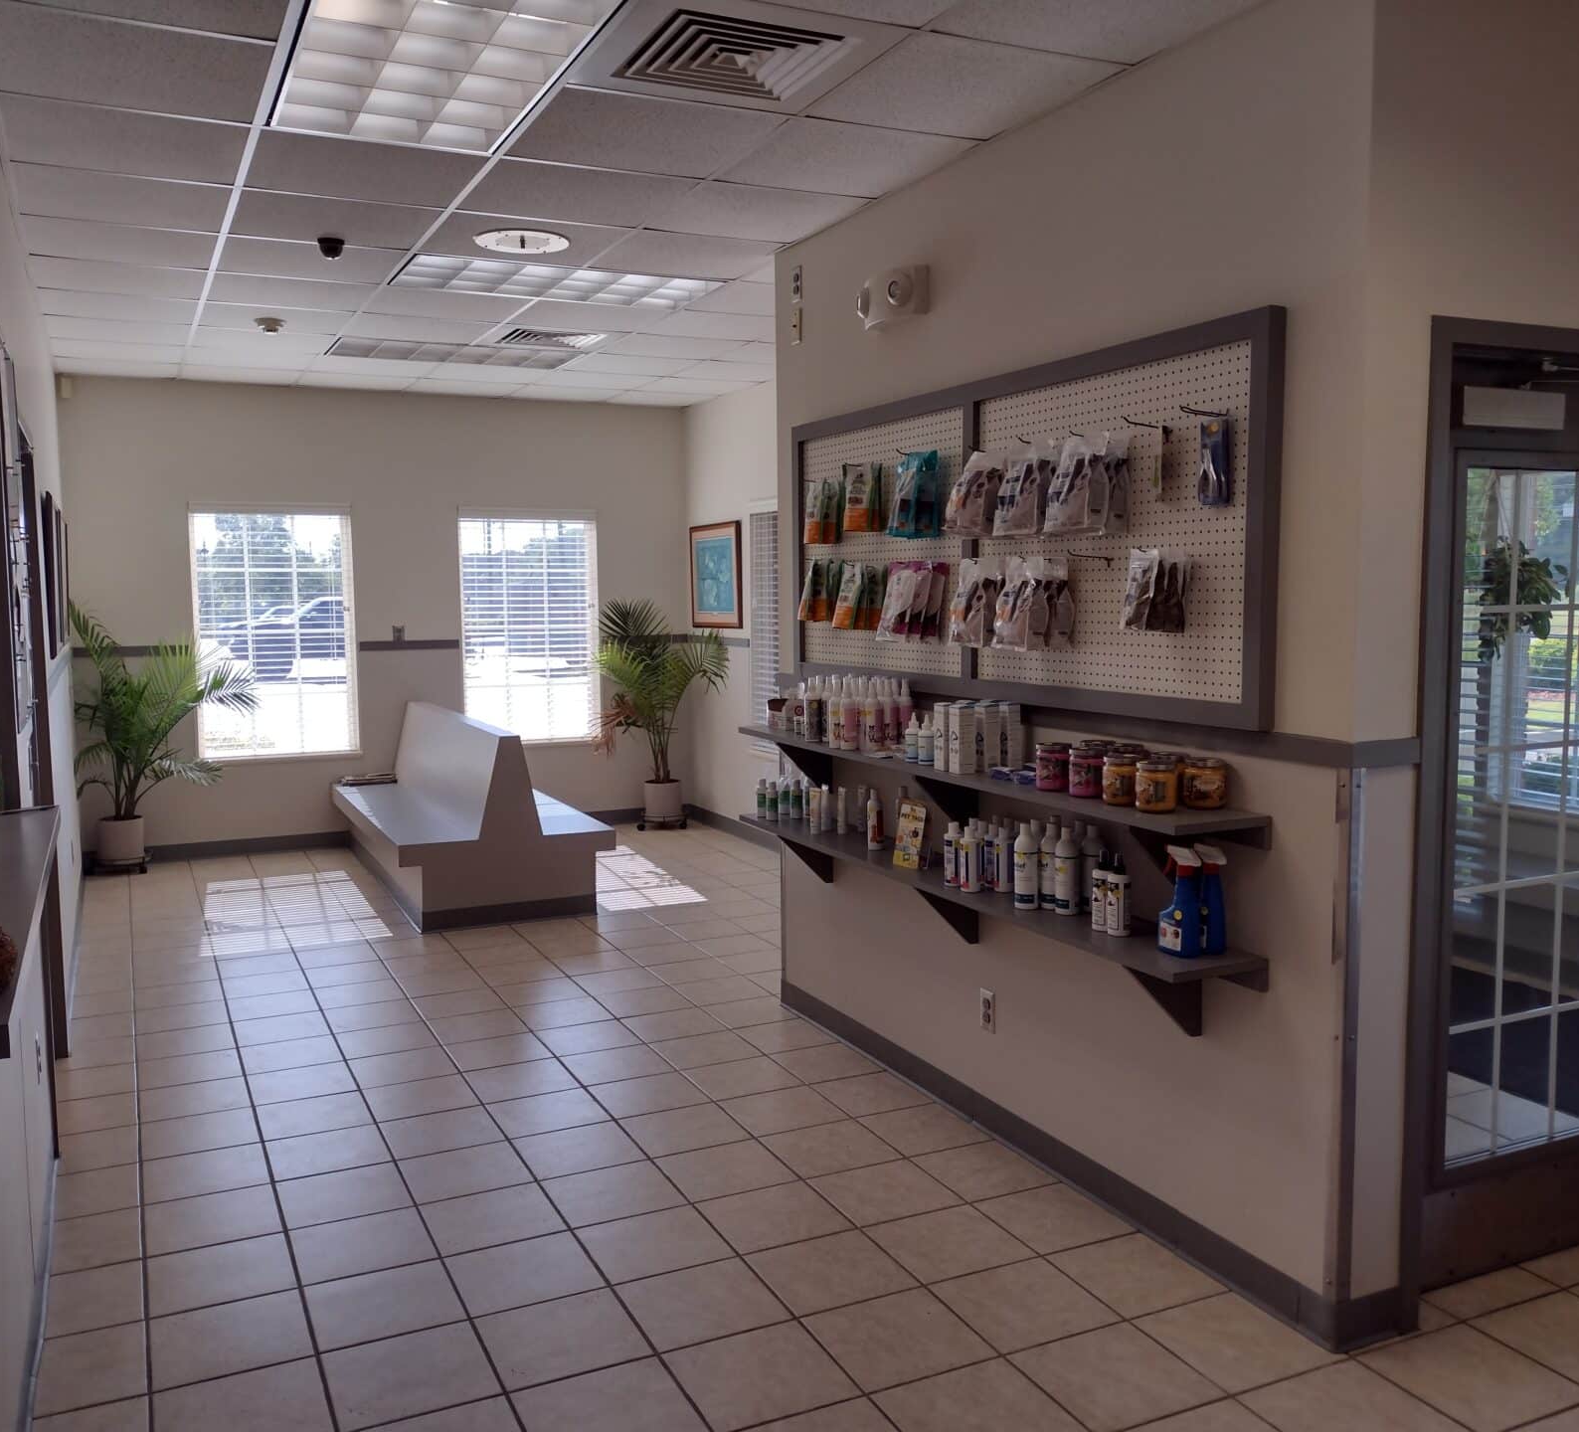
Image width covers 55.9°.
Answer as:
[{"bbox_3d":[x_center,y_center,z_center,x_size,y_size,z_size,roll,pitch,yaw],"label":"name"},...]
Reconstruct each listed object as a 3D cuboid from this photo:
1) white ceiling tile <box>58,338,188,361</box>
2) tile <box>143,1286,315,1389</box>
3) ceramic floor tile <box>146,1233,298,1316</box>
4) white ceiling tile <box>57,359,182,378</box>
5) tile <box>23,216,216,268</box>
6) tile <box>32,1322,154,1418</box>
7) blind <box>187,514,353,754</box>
[{"bbox_3d":[-3.281,-1.779,7.302,0.586,0.018,0.605,-3,5,-24],"label":"white ceiling tile"},{"bbox_3d":[-1.170,1.308,3.127,0.305,0.010,0.305,-4,6,-24],"label":"tile"},{"bbox_3d":[-1.295,1.275,3.397,0.307,0.010,0.307,-3,6,-24],"label":"ceramic floor tile"},{"bbox_3d":[-3.484,-1.810,7.738,0.590,0.015,0.600,-3,5,-25],"label":"white ceiling tile"},{"bbox_3d":[-2.242,-1.591,5.026,0.581,0.020,0.600,-3,5,-25],"label":"tile"},{"bbox_3d":[-1.361,1.278,2.914,0.195,0.010,0.310,-3,5,-24],"label":"tile"},{"bbox_3d":[-2.919,-0.460,8.482,0.872,1.396,0.060,-3,6,-25],"label":"blind"}]

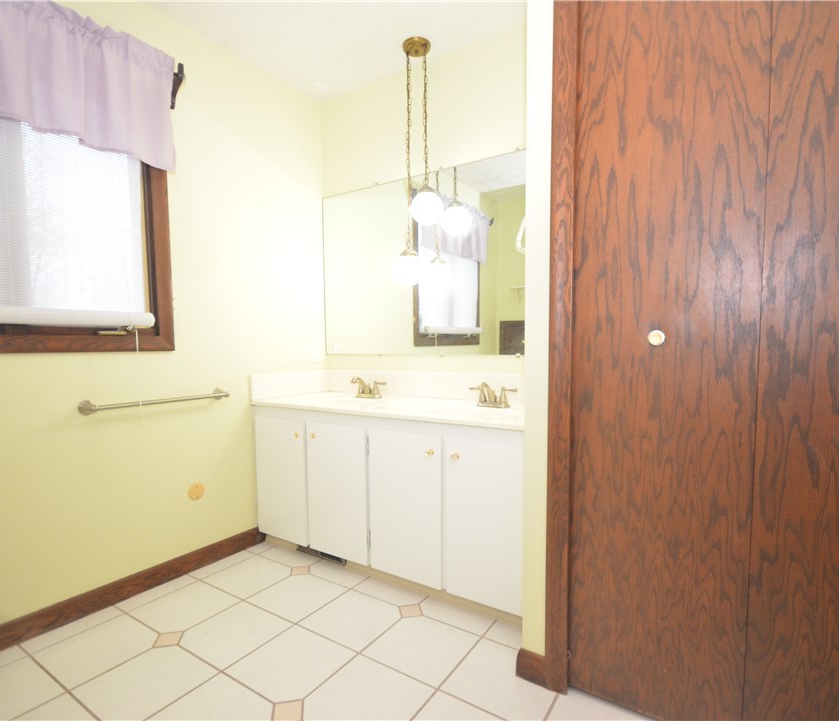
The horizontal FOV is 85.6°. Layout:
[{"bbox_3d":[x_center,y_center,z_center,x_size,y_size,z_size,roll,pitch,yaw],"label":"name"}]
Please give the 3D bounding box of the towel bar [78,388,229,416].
[{"bbox_3d":[-1.081,0.174,1.926,0.080,0.059,0.603,1,1,33],"label":"towel bar"}]

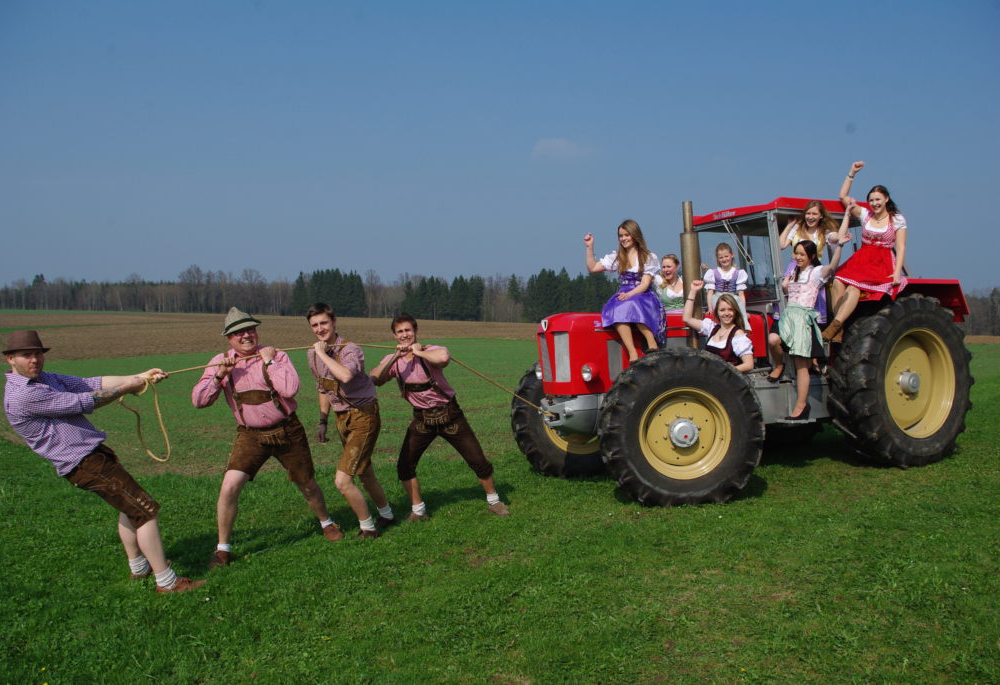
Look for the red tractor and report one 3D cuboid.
[{"bbox_3d":[2.310,-0.010,8.680,4.220,2.600,2.220,-3,1,-23],"label":"red tractor"}]

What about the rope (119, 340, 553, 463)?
[{"bbox_3d":[-0.930,0.370,6.680,3.750,0.750,0.300,-1,1,-42],"label":"rope"}]

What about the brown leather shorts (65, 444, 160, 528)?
[{"bbox_3d":[-2.273,0.834,5.150,0.310,0.540,0.380,-46,21,-21],"label":"brown leather shorts"}]

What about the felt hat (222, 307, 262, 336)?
[{"bbox_3d":[-1.685,-0.139,5.720,0.260,0.145,0.285,-17,4,-26],"label":"felt hat"}]

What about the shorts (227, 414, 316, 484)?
[{"bbox_3d":[-1.522,0.713,5.880,0.580,0.460,0.340,-5,1,-25],"label":"shorts"}]

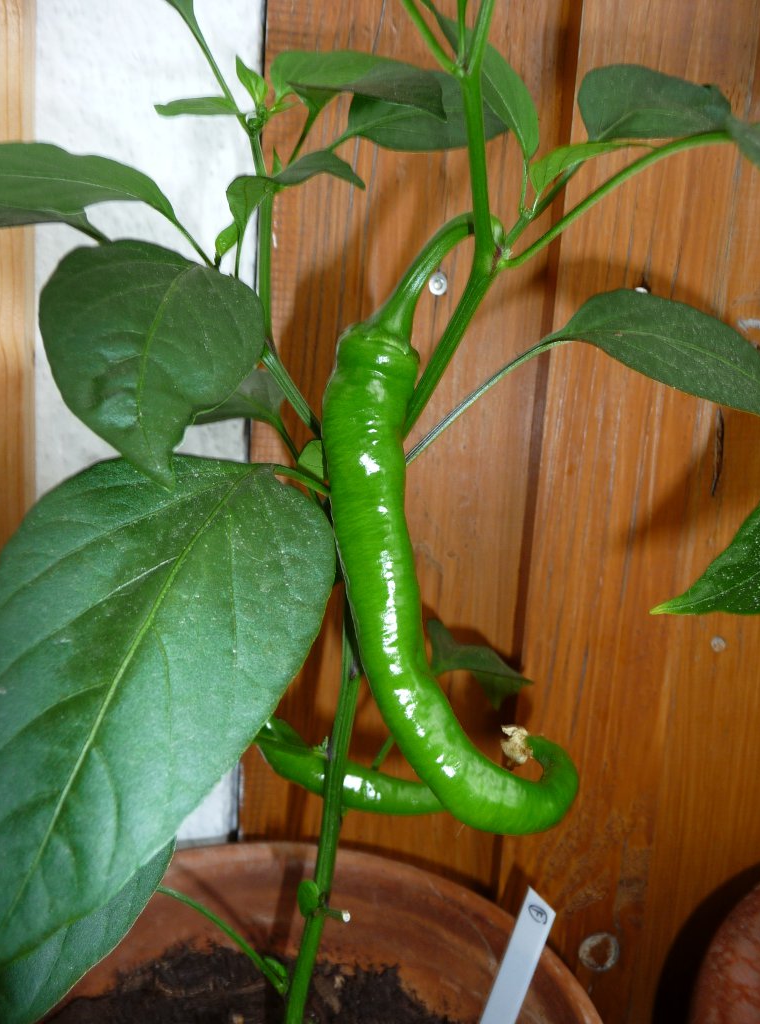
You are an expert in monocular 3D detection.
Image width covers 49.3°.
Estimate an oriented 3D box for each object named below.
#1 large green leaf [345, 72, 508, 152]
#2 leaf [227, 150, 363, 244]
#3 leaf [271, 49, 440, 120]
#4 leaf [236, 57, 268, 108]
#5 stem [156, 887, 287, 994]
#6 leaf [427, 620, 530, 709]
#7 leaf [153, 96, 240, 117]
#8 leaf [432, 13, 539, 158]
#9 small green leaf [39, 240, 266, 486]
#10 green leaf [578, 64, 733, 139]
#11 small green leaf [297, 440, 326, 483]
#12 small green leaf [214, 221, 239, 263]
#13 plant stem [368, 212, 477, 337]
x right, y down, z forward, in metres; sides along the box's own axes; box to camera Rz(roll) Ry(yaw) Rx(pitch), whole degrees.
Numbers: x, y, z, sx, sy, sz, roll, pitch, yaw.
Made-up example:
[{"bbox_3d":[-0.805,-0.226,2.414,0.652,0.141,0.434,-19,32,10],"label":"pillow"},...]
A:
[{"bbox_3d":[0.018,-0.157,0.325,0.062,0.029,0.022,3,10,0],"label":"large green leaf"},{"bbox_3d":[-0.029,-0.106,0.280,0.045,0.029,0.022,3,10,0],"label":"leaf"},{"bbox_3d":[-0.008,-0.154,0.300,0.061,0.023,0.030,3,10,0],"label":"leaf"},{"bbox_3d":[-0.043,-0.145,0.280,0.011,0.017,0.007,6,10,17],"label":"leaf"},{"bbox_3d":[-0.057,0.155,0.302,0.012,0.071,0.010,-43,24,-12],"label":"stem"},{"bbox_3d":[0.045,0.070,0.375,0.048,0.037,0.025,3,10,0],"label":"leaf"},{"bbox_3d":[-0.062,-0.137,0.280,0.028,0.006,0.013,2,10,-6],"label":"leaf"},{"bbox_3d":[0.034,-0.139,0.270,0.022,0.053,0.014,-32,0,-15],"label":"leaf"},{"bbox_3d":[-0.069,-0.045,0.252,0.066,0.077,0.028,8,-26,-3],"label":"small green leaf"},{"bbox_3d":[0.106,-0.158,0.320,0.057,0.027,0.025,3,10,0],"label":"green leaf"},{"bbox_3d":[-0.022,-0.017,0.280,0.013,0.015,0.007,5,10,11],"label":"small green leaf"},{"bbox_3d":[-0.053,-0.093,0.285,0.008,0.013,0.007,3,10,0],"label":"small green leaf"},{"bbox_3d":[0.013,-0.073,0.250,0.016,0.046,0.014,29,-18,6],"label":"plant stem"}]

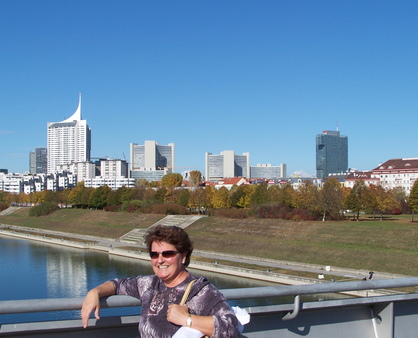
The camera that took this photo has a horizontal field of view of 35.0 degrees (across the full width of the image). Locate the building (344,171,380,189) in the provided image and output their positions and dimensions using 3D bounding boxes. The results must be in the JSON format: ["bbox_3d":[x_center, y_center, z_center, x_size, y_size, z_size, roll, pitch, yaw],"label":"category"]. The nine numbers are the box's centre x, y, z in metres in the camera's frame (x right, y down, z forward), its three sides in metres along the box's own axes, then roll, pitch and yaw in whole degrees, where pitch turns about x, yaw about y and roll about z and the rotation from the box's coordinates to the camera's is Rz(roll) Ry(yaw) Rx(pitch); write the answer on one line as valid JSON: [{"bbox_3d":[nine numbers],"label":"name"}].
[{"bbox_3d":[92.567,11.531,399.839,20.000,20.060,12.000,-1,-2,27],"label":"building"}]

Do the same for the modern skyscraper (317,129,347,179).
[{"bbox_3d":[273.700,-13.168,1471.292,62.000,142.080,32.000,1,-2,-35],"label":"modern skyscraper"}]

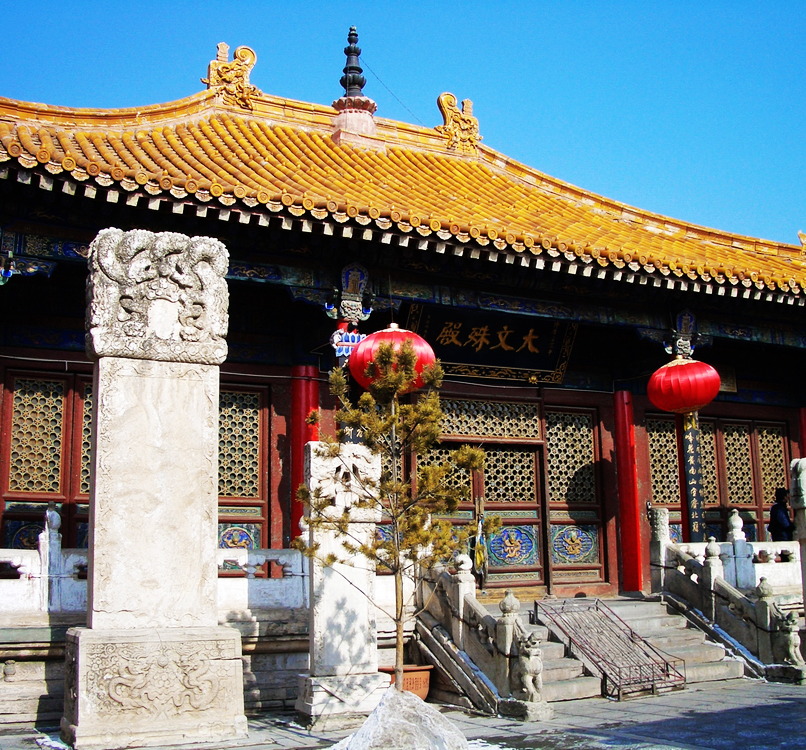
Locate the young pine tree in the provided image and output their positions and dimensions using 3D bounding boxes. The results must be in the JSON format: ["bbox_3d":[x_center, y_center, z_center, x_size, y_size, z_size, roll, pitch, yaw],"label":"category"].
[{"bbox_3d":[-0.062,1.046,7.425,1.400,2.600,1.400,-1,-11,0],"label":"young pine tree"}]

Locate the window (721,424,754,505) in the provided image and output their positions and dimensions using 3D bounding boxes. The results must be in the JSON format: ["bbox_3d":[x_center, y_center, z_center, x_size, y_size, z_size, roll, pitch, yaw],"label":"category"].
[{"bbox_3d":[5.683,1.502,17.111,0.656,1.388,0.080,4,-13,-26],"label":"window"}]

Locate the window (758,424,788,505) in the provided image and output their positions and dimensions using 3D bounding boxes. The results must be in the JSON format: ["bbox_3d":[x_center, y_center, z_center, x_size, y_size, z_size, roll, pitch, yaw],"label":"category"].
[{"bbox_3d":[6.587,1.604,18.011,0.637,1.417,0.080,4,-13,-26],"label":"window"}]

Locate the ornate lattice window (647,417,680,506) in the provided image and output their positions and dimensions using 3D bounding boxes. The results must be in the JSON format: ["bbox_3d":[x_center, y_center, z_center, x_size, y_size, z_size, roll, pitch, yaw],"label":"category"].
[{"bbox_3d":[4.243,1.415,16.394,0.611,1.374,0.080,4,-13,-26],"label":"ornate lattice window"}]

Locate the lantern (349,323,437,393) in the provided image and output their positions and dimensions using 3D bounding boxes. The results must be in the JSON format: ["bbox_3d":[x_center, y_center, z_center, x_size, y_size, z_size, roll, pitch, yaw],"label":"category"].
[{"bbox_3d":[-0.114,-0.208,12.640,1.080,0.870,1.080,-1,-11,0],"label":"lantern"}]

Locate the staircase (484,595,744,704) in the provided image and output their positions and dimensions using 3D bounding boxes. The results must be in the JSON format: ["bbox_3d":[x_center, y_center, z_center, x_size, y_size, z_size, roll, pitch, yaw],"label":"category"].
[{"bbox_3d":[2.131,3.242,12.028,3.510,0.959,1.620,4,-13,-26],"label":"staircase"}]

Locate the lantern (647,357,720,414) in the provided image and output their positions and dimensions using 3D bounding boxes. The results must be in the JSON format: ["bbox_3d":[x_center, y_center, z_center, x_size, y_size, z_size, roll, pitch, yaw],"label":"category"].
[{"bbox_3d":[3.993,0.157,14.394,1.017,0.803,1.017,4,-13,-26],"label":"lantern"}]

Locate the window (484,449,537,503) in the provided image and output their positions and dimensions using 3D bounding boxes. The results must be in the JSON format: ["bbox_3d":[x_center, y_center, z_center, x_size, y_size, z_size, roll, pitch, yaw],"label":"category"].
[{"bbox_3d":[1.616,1.521,15.053,0.892,0.766,0.080,4,-13,-26],"label":"window"}]

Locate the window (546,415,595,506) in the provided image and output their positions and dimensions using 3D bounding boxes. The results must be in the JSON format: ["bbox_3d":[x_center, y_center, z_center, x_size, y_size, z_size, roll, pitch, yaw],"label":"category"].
[{"bbox_3d":[2.659,1.298,15.948,0.887,1.417,0.080,4,-13,-26],"label":"window"}]

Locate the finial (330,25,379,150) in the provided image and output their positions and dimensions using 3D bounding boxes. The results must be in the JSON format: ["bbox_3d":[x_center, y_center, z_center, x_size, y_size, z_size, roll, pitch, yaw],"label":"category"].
[{"bbox_3d":[-1.029,-5.984,20.827,0.970,2.750,0.970,-1,-11,0],"label":"finial"}]

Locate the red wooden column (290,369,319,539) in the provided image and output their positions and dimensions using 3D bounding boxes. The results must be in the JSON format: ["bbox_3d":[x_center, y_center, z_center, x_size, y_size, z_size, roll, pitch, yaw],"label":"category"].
[{"bbox_3d":[-1.323,1.476,13.601,0.370,3.237,0.370,-1,-11,0],"label":"red wooden column"}]

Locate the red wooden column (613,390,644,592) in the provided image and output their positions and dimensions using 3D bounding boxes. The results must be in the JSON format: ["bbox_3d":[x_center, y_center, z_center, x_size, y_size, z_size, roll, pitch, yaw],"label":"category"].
[{"bbox_3d":[3.571,1.838,15.965,0.370,3.237,0.370,4,-13,-26],"label":"red wooden column"}]

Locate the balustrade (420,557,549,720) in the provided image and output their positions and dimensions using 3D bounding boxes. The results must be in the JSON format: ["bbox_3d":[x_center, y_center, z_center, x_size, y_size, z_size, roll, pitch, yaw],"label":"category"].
[{"bbox_3d":[0.869,2.888,11.429,0.380,1.801,2.119,4,-13,-26],"label":"balustrade"}]

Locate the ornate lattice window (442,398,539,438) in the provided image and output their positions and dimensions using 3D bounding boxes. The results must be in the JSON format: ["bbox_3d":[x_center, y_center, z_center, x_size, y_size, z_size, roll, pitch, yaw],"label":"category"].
[{"bbox_3d":[1.219,0.666,15.331,2.061,0.546,0.080,4,-13,-26],"label":"ornate lattice window"}]

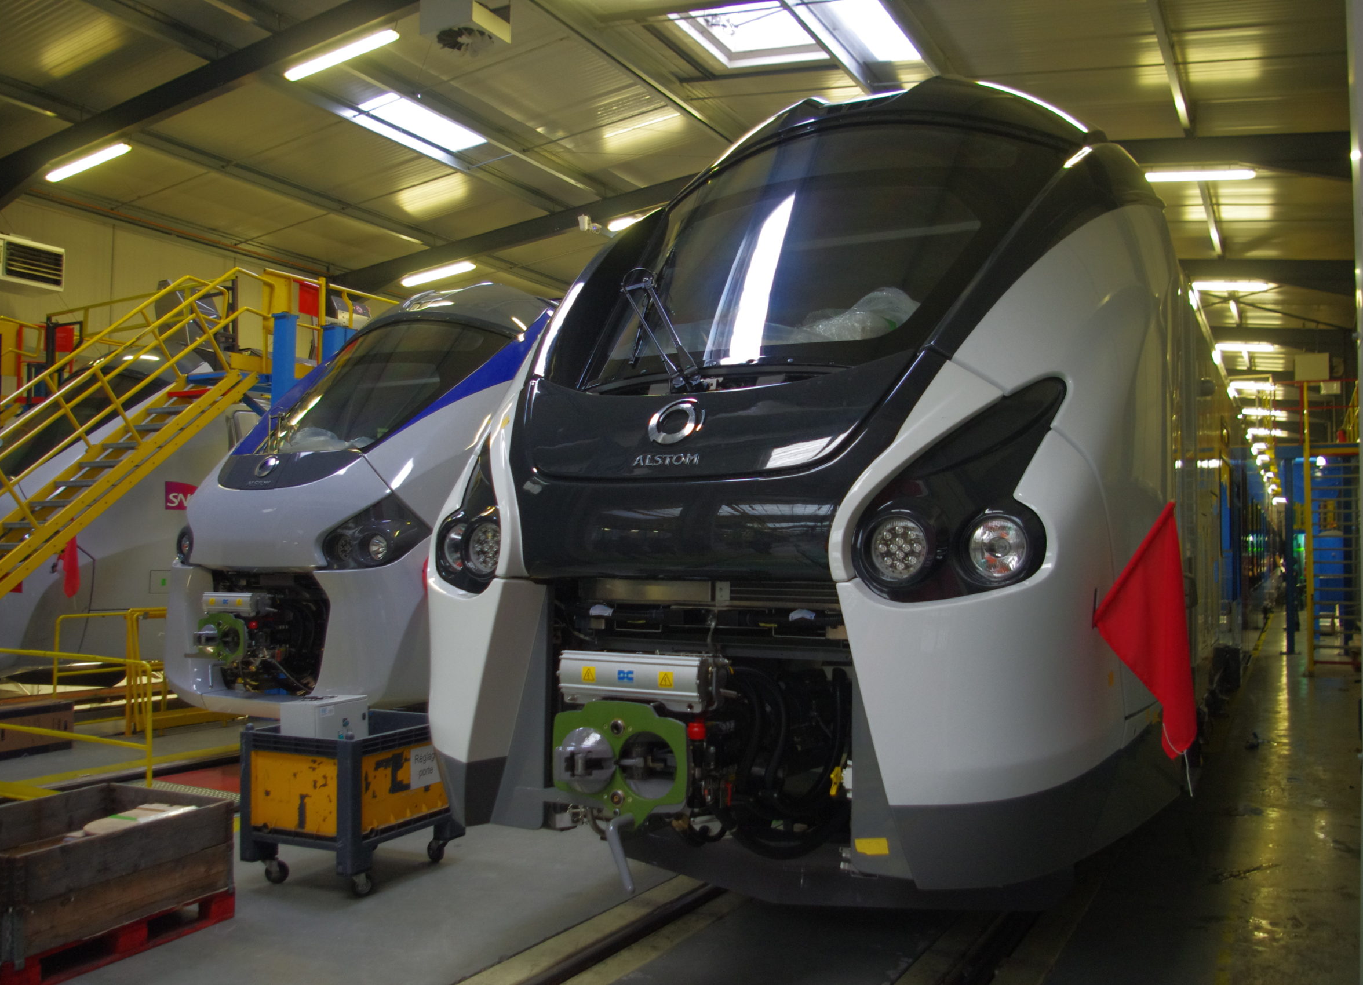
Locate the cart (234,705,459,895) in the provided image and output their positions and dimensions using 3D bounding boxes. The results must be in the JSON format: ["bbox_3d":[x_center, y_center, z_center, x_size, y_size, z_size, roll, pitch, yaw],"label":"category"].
[{"bbox_3d":[-1.643,1.561,5.645,0.700,0.775,0.870,-1,-3,26],"label":"cart"}]

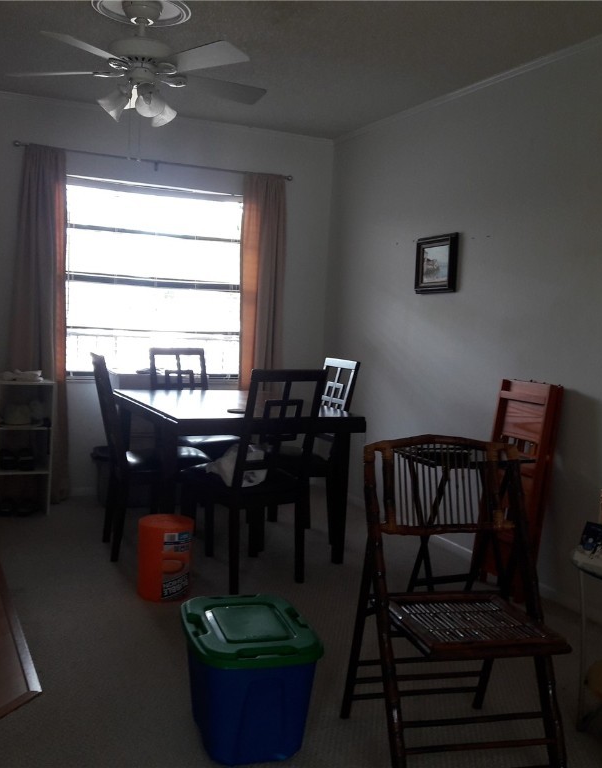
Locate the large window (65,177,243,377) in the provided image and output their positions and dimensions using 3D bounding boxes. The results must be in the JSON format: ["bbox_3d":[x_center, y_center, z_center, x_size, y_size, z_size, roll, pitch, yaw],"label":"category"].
[{"bbox_3d":[-0.933,-0.661,5.420,1.220,1.260,0.100,1,5,-24],"label":"large window"}]

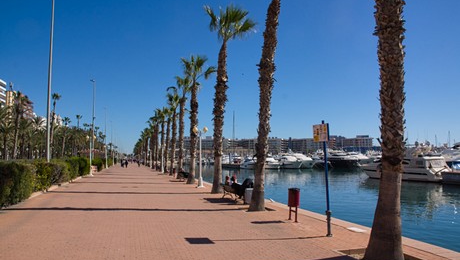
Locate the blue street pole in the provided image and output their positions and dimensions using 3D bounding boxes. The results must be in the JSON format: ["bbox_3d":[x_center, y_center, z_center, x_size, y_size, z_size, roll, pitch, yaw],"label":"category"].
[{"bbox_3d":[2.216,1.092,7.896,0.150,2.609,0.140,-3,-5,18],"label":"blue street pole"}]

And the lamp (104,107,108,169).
[{"bbox_3d":[-25.270,1.539,70.530,0.900,12.400,0.400,1,-5,-16],"label":"lamp"}]

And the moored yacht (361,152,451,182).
[{"bbox_3d":[20.746,4.451,41.588,3.400,3.200,10.600,2,-5,-29],"label":"moored yacht"}]

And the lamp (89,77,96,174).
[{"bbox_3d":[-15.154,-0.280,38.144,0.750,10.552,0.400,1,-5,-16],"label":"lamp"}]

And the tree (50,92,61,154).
[{"bbox_3d":[-34.389,0.059,67.399,1.900,14.963,1.900,-1,-5,0],"label":"tree"}]

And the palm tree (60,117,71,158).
[{"bbox_3d":[-35.261,2.709,73.570,1.900,10.691,1.900,-1,-5,0],"label":"palm tree"}]

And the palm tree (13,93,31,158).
[{"bbox_3d":[-24.563,0.273,40.415,2.500,9.700,2.500,1,-5,-16],"label":"palm tree"}]

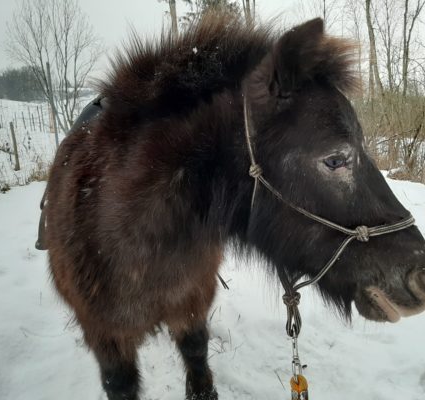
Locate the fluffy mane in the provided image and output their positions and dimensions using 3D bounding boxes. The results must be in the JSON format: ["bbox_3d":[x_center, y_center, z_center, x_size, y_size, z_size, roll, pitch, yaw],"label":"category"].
[{"bbox_3d":[0.029,-0.291,0.950,0.620,0.250,0.230,2,12,28],"label":"fluffy mane"}]

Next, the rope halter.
[{"bbox_3d":[0.224,0.018,0.780,0.320,0.440,0.190,-1,11,12],"label":"rope halter"}]

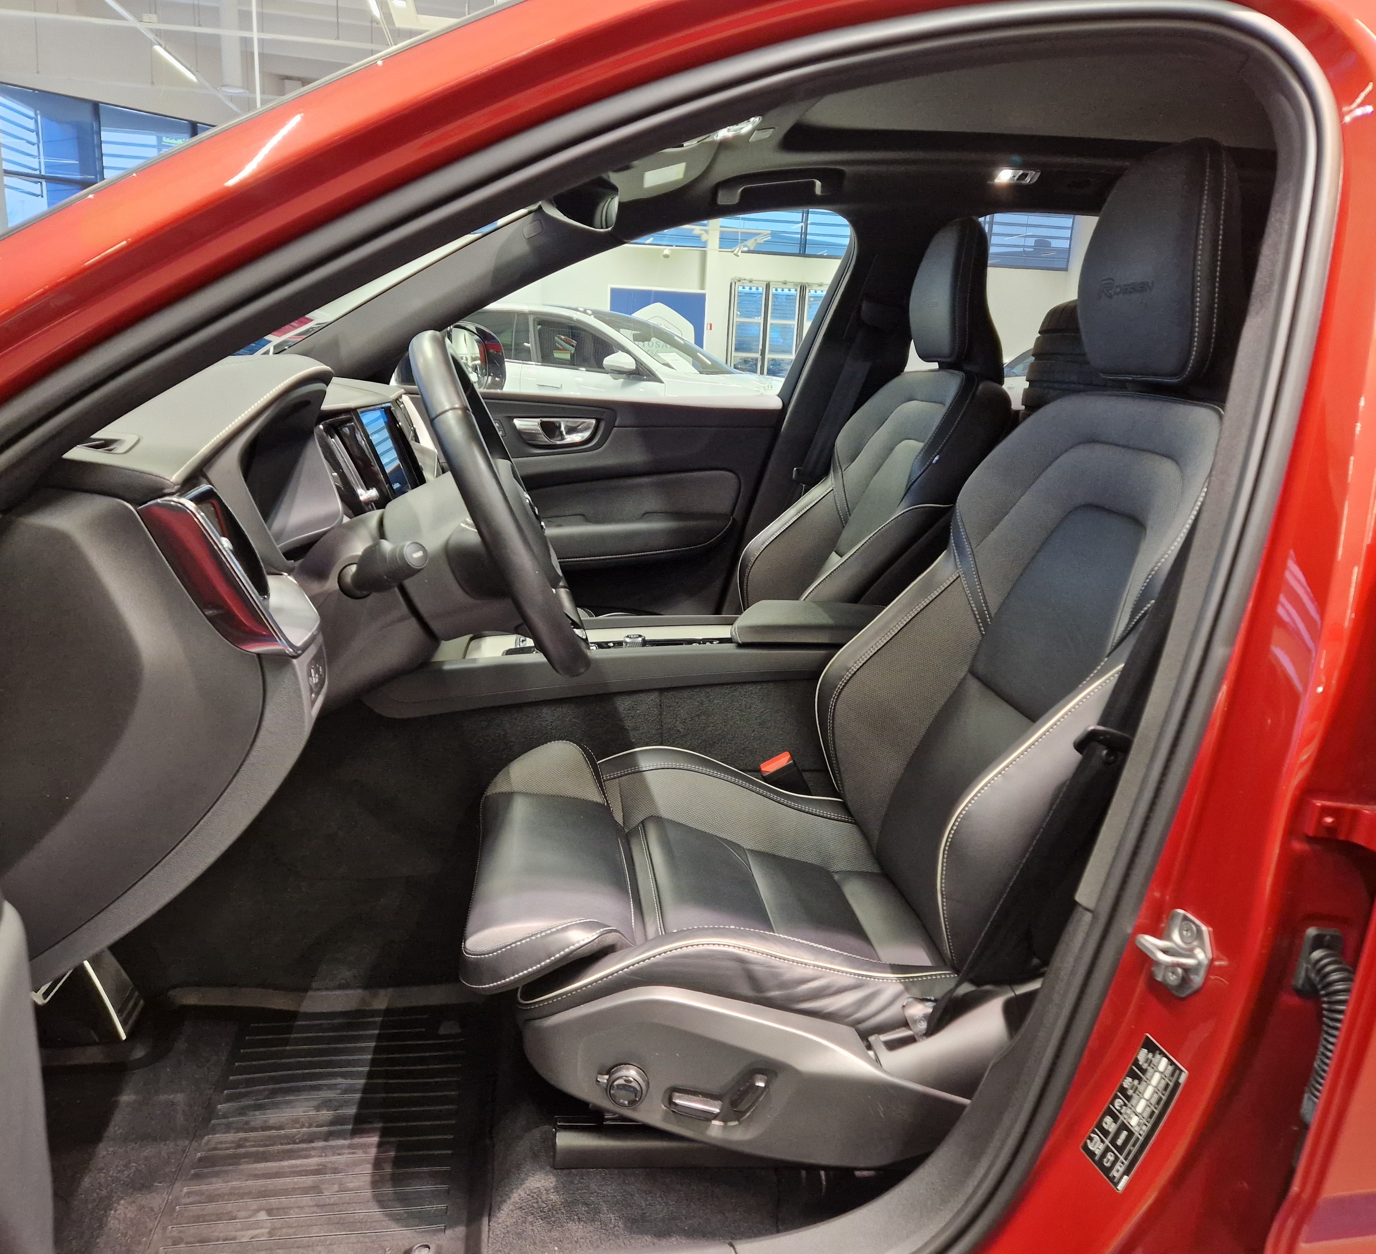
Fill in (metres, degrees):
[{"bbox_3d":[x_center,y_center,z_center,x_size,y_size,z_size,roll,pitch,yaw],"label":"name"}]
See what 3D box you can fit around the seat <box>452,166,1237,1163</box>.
[{"bbox_3d":[0.171,-0.025,1.198,0.820,0.990,0.560,1,13,-8],"label":"seat"}]

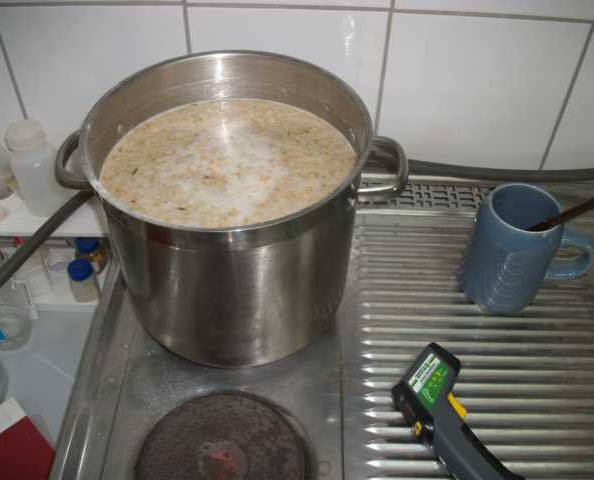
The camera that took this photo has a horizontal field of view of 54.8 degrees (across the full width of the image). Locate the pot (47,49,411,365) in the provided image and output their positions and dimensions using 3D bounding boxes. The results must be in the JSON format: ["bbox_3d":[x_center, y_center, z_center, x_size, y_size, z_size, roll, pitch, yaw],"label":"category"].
[{"bbox_3d":[-0.062,-0.033,0.590,0.311,0.207,0.260,1,47,-1],"label":"pot"}]

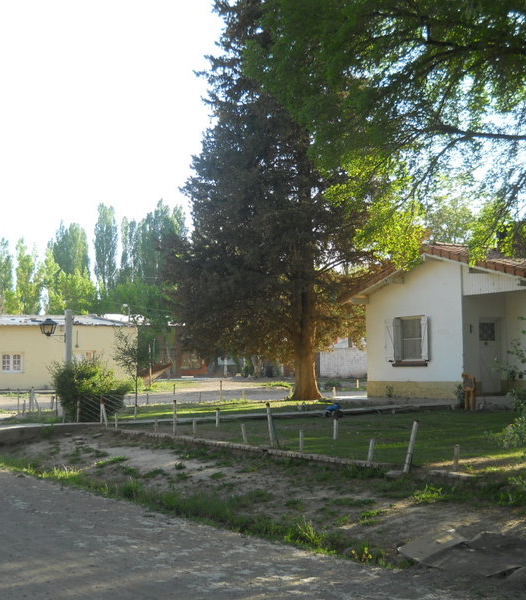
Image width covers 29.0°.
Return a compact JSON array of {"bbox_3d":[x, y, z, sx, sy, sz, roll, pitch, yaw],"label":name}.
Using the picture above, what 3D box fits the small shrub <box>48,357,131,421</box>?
[{"bbox_3d":[-3.932,2.004,23.051,1.800,1.450,1.700,-1,-4,0],"label":"small shrub"}]

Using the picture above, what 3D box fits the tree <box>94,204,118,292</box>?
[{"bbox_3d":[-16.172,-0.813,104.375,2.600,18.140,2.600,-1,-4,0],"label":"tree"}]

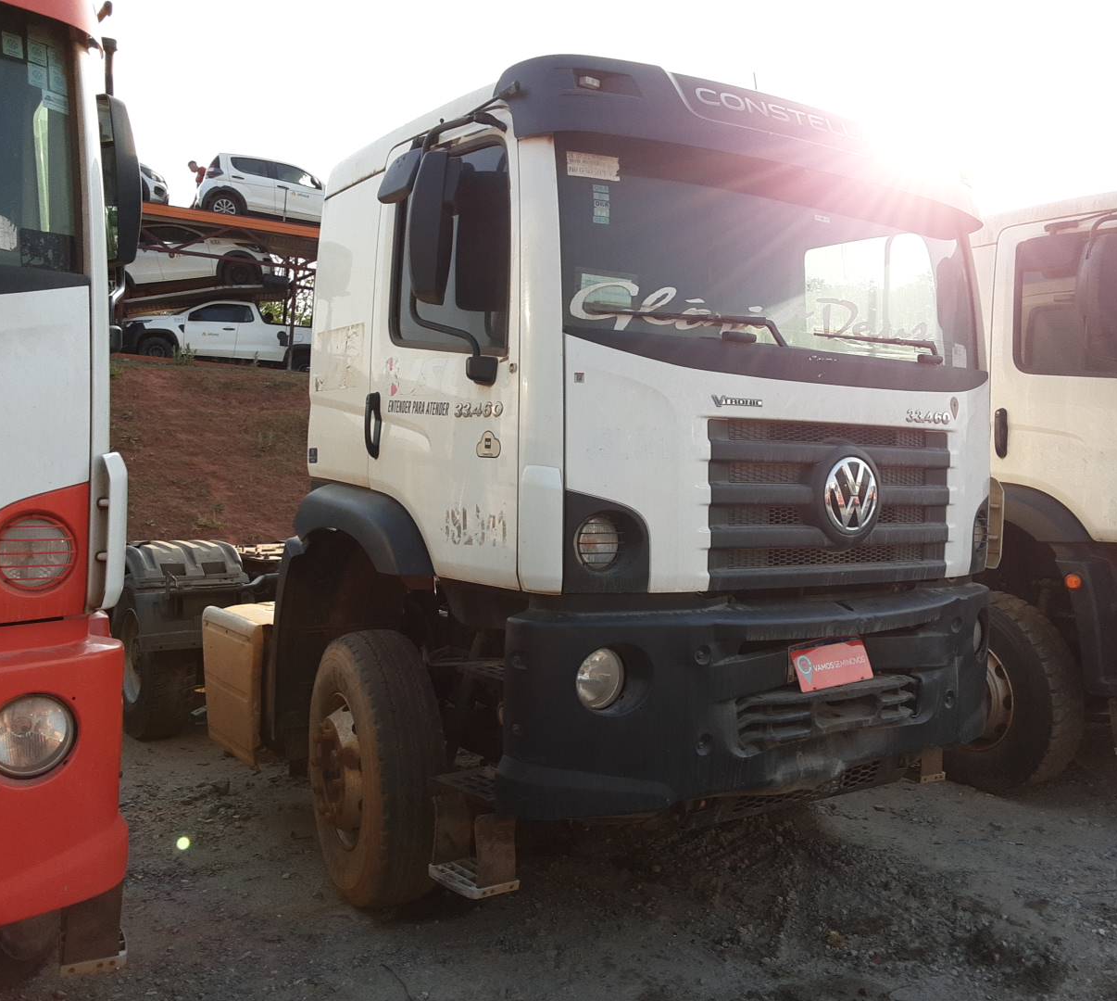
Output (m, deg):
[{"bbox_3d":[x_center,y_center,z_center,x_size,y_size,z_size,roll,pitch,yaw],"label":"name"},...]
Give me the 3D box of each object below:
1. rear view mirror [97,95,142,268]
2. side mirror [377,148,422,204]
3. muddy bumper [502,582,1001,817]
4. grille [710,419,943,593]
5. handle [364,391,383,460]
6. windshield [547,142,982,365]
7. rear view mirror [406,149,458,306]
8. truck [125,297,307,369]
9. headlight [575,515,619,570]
[{"bbox_3d":[-1.277,-0.926,3.130,0.110,0.475,0.190,0,1,-34],"label":"rear view mirror"},{"bbox_3d":[-0.548,-1.117,3.720,0.150,0.185,0.090,1,1,21],"label":"side mirror"},{"bbox_3d":[0.918,0.690,3.928,2.410,0.665,0.420,0,1,-33],"label":"muddy bumper"},{"bbox_3d":[0.994,0.016,3.804,1.190,0.555,0.110,0,1,-33],"label":"grille"},{"bbox_3d":[-0.722,-0.291,4.230,0.055,0.255,0.065,0,1,-33],"label":"handle"},{"bbox_3d":[0.926,-0.805,3.905,2.100,0.720,0.360,0,1,-33],"label":"windshield"},{"bbox_3d":[-0.422,-0.909,3.600,0.135,0.475,0.200,1,1,6],"label":"rear view mirror"},{"bbox_3d":[-6.415,-3.107,20.833,4.470,1.560,1.730,0,1,-33],"label":"truck"},{"bbox_3d":[0.114,0.139,3.399,0.168,0.170,0.090,0,1,-33],"label":"headlight"}]

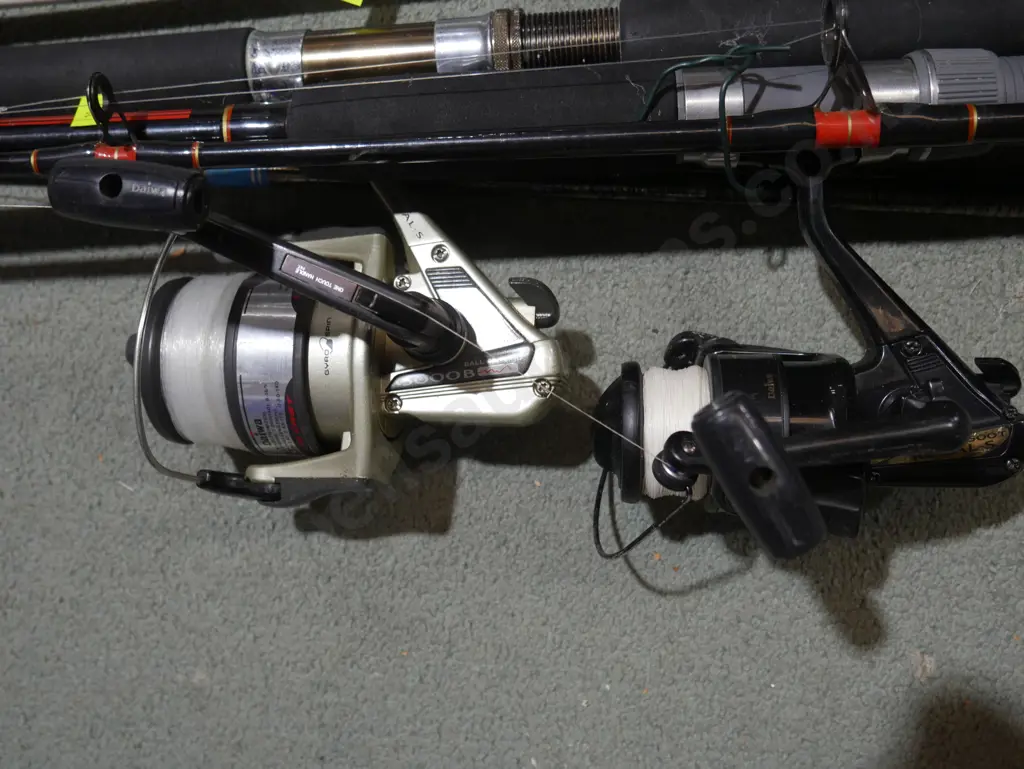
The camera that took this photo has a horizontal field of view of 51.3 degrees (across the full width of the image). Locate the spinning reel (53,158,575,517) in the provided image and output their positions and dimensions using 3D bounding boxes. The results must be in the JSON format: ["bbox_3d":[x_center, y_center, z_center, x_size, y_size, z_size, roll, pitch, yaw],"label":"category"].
[{"bbox_3d":[-0.067,-0.033,0.363,0.166,0.140,0.142,-2,78,7],"label":"spinning reel"}]

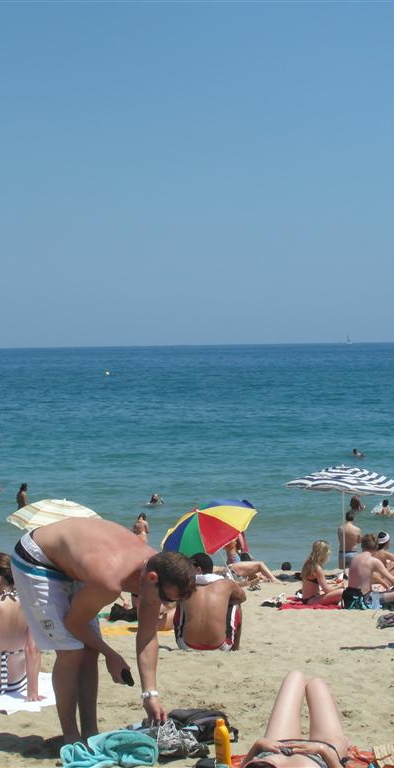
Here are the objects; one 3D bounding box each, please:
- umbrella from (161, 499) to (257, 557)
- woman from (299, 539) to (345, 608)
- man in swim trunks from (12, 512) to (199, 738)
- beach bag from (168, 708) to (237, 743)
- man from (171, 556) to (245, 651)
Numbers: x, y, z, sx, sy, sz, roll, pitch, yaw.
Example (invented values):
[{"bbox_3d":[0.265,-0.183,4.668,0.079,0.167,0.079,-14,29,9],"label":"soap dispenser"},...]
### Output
[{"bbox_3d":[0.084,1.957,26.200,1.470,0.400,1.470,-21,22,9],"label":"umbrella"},{"bbox_3d":[1.562,2.304,22.300,0.660,0.800,0.520,-1,1,-21],"label":"woman"},{"bbox_3d":[-0.449,1.197,8.800,0.860,1.130,0.520,0,1,23],"label":"man in swim trunks"},{"bbox_3d":[0.021,1.611,8.650,0.340,0.130,0.240,-1,1,0],"label":"beach bag"},{"bbox_3d":[0.094,1.779,15.000,0.580,0.770,0.720,-1,1,3],"label":"man"}]

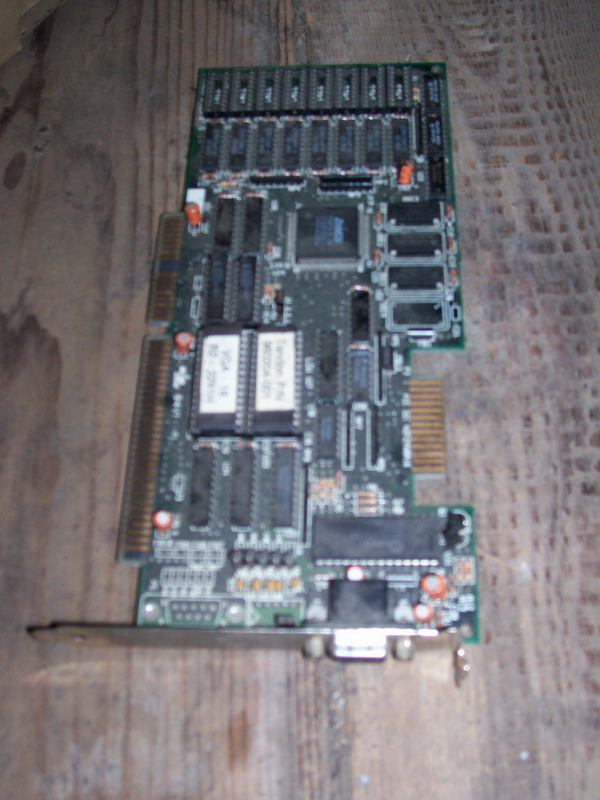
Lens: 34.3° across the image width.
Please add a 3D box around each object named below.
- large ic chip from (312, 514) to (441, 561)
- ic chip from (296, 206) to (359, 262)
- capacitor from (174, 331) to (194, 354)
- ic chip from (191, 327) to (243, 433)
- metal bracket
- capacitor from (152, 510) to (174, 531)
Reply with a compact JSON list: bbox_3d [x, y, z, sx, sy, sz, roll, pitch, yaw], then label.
[{"bbox_3d":[0.023,0.041,0.290,0.037,0.005,0.015,0,62,4],"label":"large ic chip"},{"bbox_3d":[0.010,-0.059,0.345,0.024,0.004,0.024,0,62,4],"label":"ic chip"},{"bbox_3d":[-0.039,-0.019,0.324,0.005,0.009,0.005,0,62,4],"label":"capacitor"},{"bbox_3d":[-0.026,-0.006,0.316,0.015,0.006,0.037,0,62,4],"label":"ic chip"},{"bbox_3d":[-0.015,0.073,0.272,0.120,0.018,0.012,0,62,4],"label":"metal bracket"},{"bbox_3d":[-0.042,0.037,0.294,0.005,0.009,0.005,0,62,4],"label":"capacitor"}]

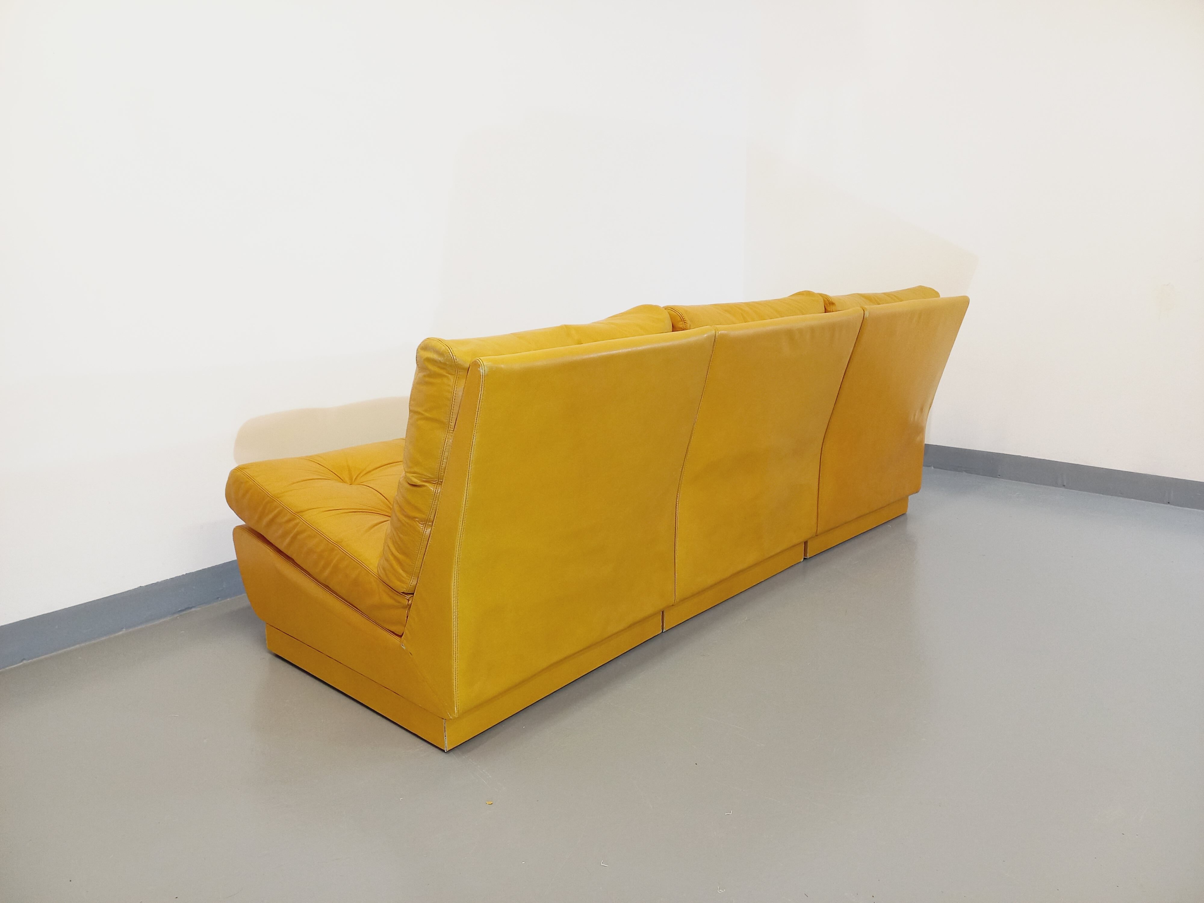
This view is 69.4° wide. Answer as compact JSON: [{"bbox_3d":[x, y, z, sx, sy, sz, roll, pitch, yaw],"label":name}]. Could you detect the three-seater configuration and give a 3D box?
[{"bbox_3d":[0.143,-0.041,2.510,0.985,0.793,2.086,11,17,42],"label":"three-seater configuration"}]

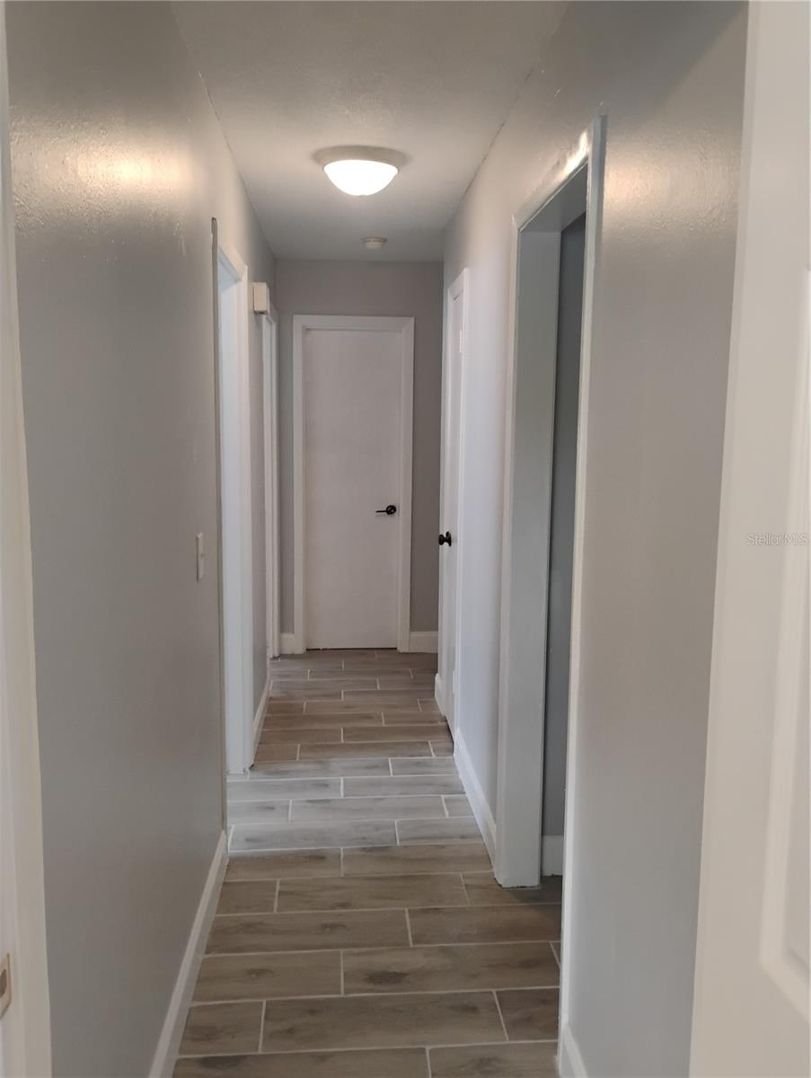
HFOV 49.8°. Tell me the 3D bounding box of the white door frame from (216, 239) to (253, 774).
[{"bbox_3d":[-0.689,-0.011,3.266,0.129,2.109,0.901,0,8,-4],"label":"white door frame"}]

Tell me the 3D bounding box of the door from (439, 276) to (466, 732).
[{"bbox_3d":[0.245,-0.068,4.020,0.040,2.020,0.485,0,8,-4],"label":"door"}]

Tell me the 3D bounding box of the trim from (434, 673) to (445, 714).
[{"bbox_3d":[0.179,0.813,4.518,0.019,0.143,0.310,0,8,-4],"label":"trim"}]

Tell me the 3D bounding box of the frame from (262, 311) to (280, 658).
[{"bbox_3d":[-0.819,-0.240,4.999,0.129,2.109,0.861,0,8,-4],"label":"frame"}]

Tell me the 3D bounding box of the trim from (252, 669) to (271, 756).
[{"bbox_3d":[-0.706,0.851,4.285,0.015,0.134,0.891,0,8,-4],"label":"trim"}]

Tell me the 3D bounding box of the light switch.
[{"bbox_3d":[-0.569,0.050,2.424,0.012,0.120,0.075,0,8,-4],"label":"light switch"}]

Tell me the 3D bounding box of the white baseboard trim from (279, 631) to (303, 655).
[{"bbox_3d":[-0.758,0.667,5.549,0.109,0.143,0.018,0,8,-4],"label":"white baseboard trim"}]

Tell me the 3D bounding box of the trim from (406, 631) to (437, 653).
[{"bbox_3d":[0.138,0.667,5.617,0.213,0.143,0.018,0,8,-4],"label":"trim"}]

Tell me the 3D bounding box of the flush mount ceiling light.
[{"bbox_3d":[-0.166,-1.350,3.247,0.342,0.122,0.342,0,8,-4],"label":"flush mount ceiling light"}]

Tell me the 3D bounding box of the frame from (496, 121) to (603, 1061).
[{"bbox_3d":[0.403,0.125,2.298,0.139,2.095,0.870,0,8,-4],"label":"frame"}]

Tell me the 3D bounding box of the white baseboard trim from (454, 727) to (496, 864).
[{"bbox_3d":[0.269,0.977,3.384,0.015,0.134,1.010,0,8,-4],"label":"white baseboard trim"}]

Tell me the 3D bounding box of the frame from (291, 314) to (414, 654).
[{"bbox_3d":[-0.330,-0.315,5.502,0.738,2.110,0.118,0,8,-4],"label":"frame"}]

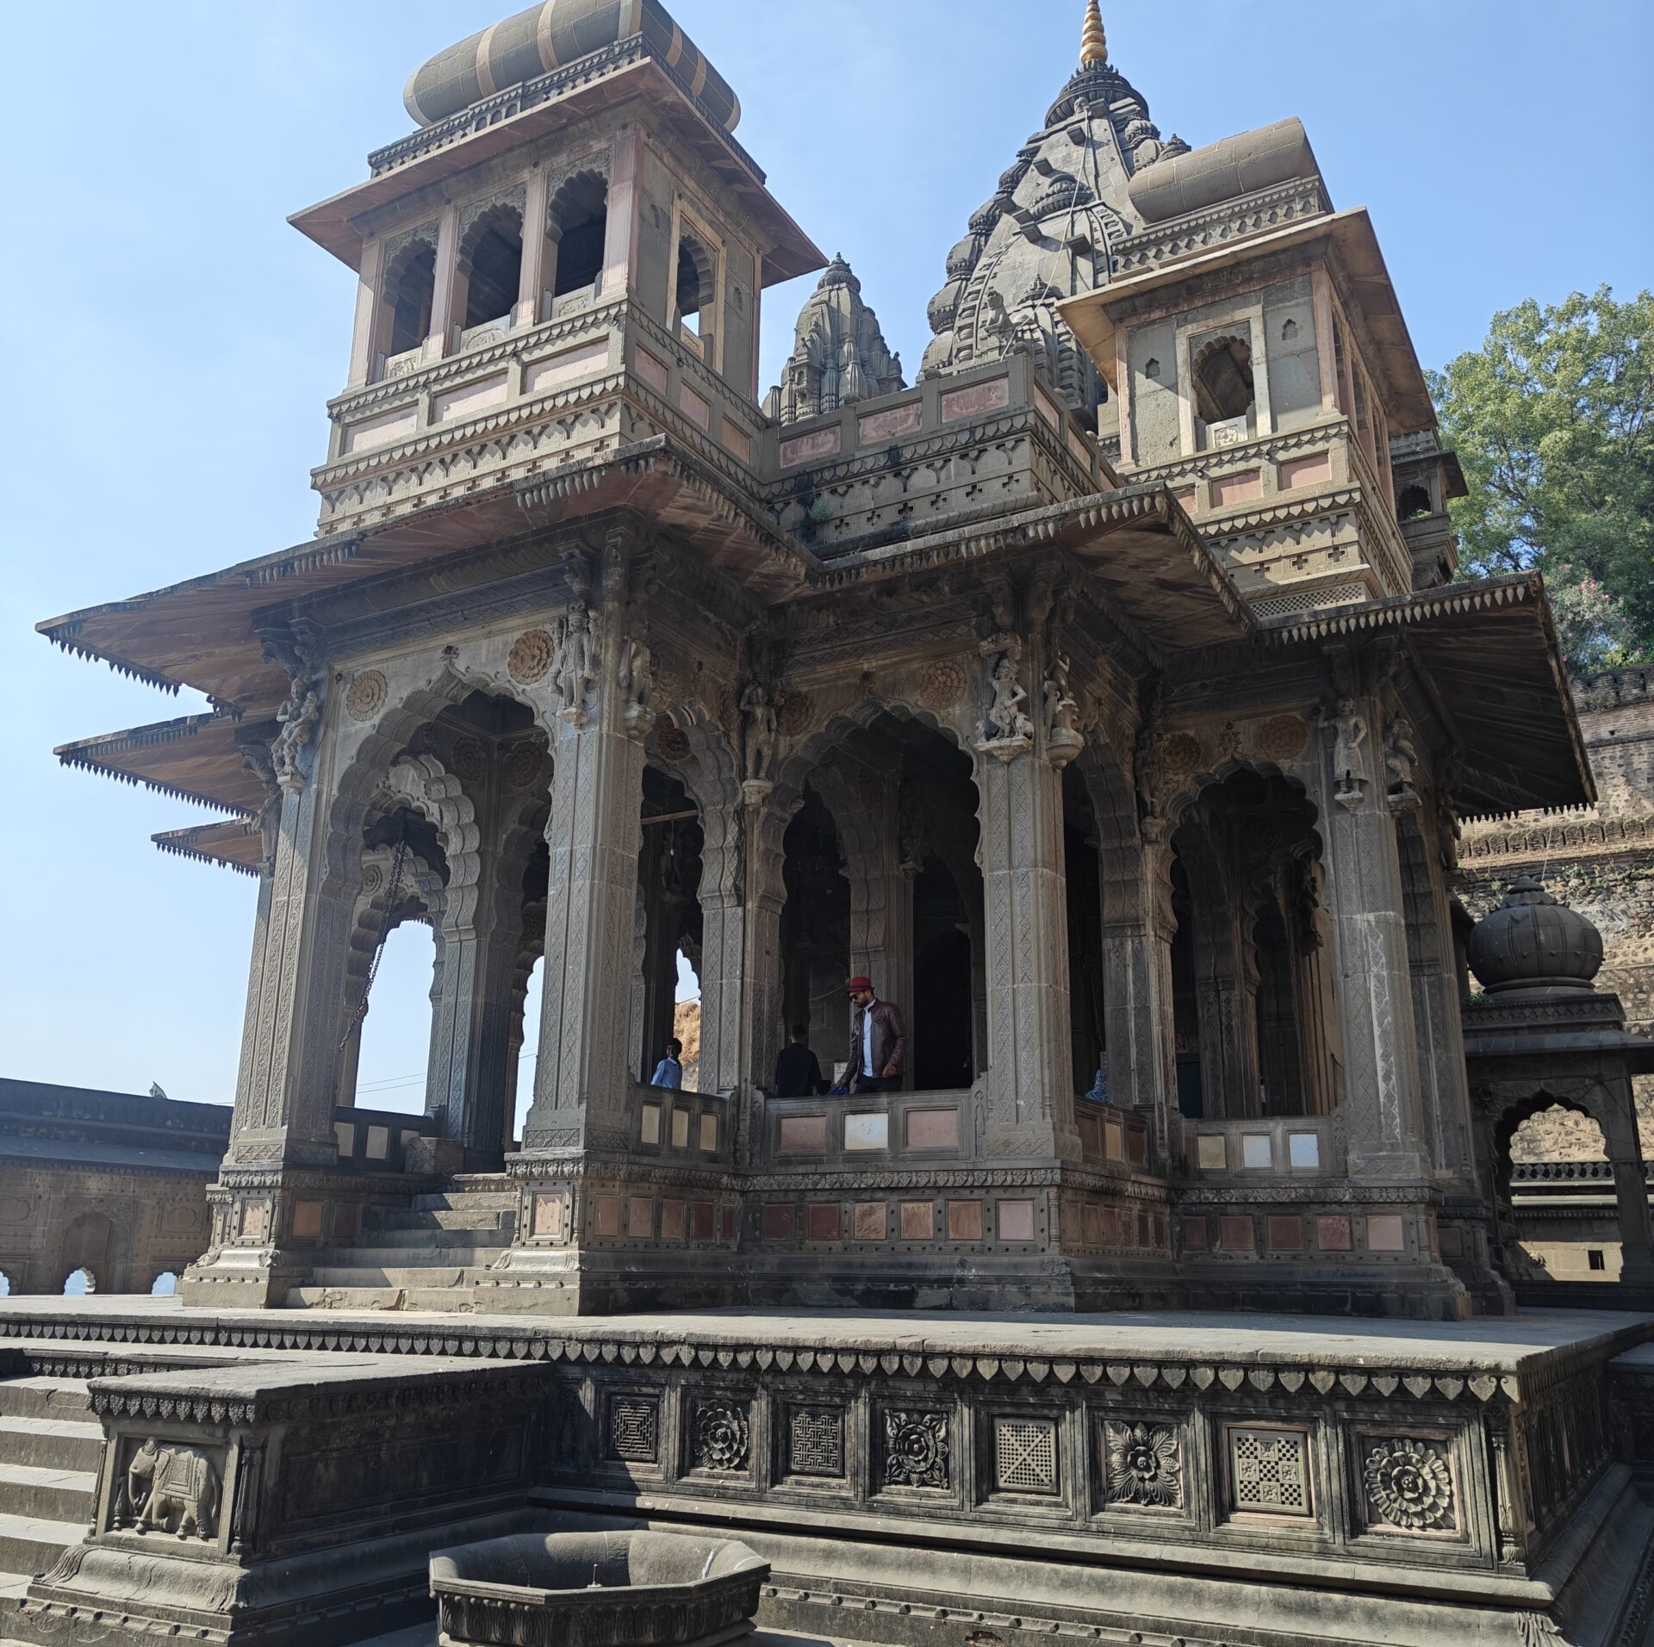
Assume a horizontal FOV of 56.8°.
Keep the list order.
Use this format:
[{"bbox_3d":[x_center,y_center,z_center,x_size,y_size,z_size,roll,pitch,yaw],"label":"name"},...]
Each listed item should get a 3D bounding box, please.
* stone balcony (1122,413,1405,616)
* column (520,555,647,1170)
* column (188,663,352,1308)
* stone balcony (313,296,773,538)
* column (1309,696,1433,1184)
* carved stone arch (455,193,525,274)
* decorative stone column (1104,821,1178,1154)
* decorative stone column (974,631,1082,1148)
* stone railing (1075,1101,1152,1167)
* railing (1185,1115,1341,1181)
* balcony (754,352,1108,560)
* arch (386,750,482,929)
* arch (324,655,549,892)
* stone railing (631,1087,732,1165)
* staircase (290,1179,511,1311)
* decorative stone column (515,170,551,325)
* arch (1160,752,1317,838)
[{"bbox_3d":[5.085,-2.572,17.068,2.500,2.050,3.750,-8,-19,28],"label":"stone balcony"},{"bbox_3d":[-1.816,0.127,11.990,0.572,4.925,0.572,-8,-19,28],"label":"column"},{"bbox_3d":[-4.545,1.283,13.220,0.864,5.508,0.783,-8,-19,28],"label":"column"},{"bbox_3d":[-2.724,-3.357,14.815,3.699,1.550,2.435,-8,-19,28],"label":"stone balcony"},{"bbox_3d":[4.921,1.036,13.793,0.626,4.358,0.610,-8,-19,28],"label":"column"},{"bbox_3d":[-3.230,-5.887,15.289,0.920,0.870,0.250,-8,-19,28],"label":"carved stone arch"},{"bbox_3d":[3.120,1.655,15.404,0.550,3.550,0.560,-8,-19,28],"label":"decorative stone column"},{"bbox_3d":[1.715,0.647,13.106,0.640,4.500,0.650,-8,-19,28],"label":"decorative stone column"},{"bbox_3d":[2.536,2.822,13.621,0.170,0.570,2.000,-8,-19,28],"label":"stone railing"},{"bbox_3d":[4.074,3.029,14.255,1.480,0.570,0.170,-8,-19,28],"label":"railing"},{"bbox_3d":[1.196,-2.942,15.102,2.786,1.577,2.592,-8,-19,28],"label":"balcony"},{"bbox_3d":[-3.922,0.148,14.543,0.524,1.431,1.512,-8,-19,28],"label":"arch"},{"bbox_3d":[-3.333,-0.386,13.723,2.650,2.080,0.460,-8,-19,28],"label":"arch"},{"bbox_3d":[-1.203,2.431,12.116,0.189,0.616,1.404,-8,-19,28],"label":"stone railing"},{"bbox_3d":[-2.869,3.388,12.531,2.257,1.118,1.782,-8,-19,28],"label":"staircase"},{"bbox_3d":[-2.675,-5.286,14.283,0.232,1.663,0.243,-8,-19,28],"label":"decorative stone column"},{"bbox_3d":[3.963,-0.150,14.701,1.474,1.026,0.459,-8,-19,28],"label":"arch"}]

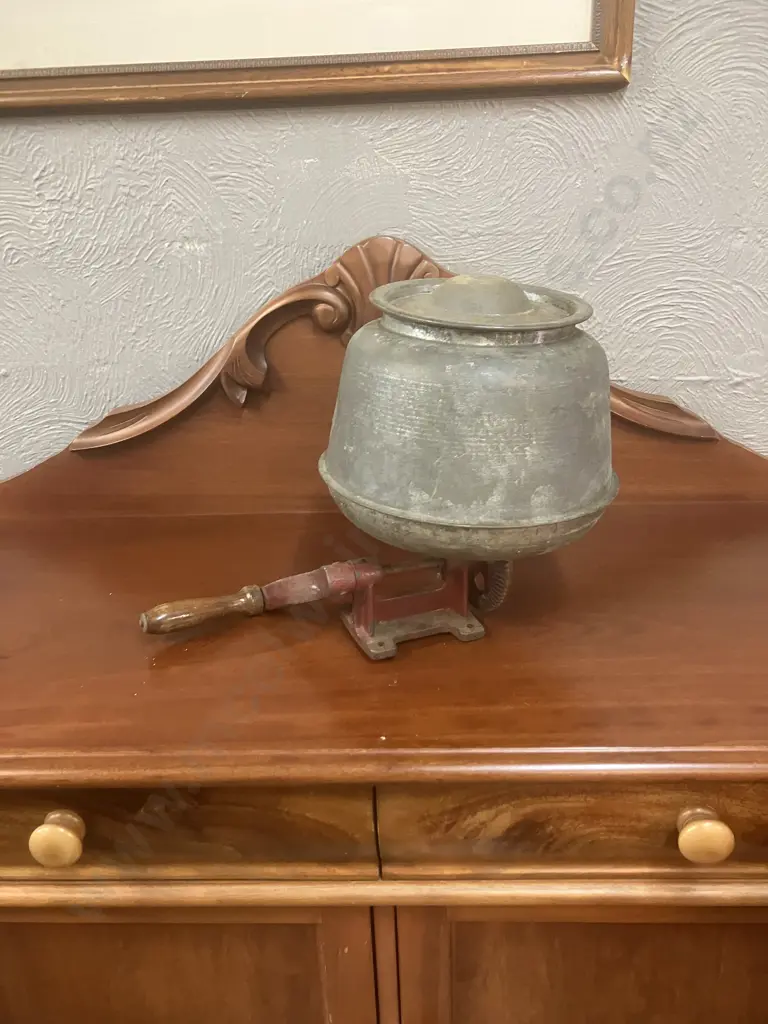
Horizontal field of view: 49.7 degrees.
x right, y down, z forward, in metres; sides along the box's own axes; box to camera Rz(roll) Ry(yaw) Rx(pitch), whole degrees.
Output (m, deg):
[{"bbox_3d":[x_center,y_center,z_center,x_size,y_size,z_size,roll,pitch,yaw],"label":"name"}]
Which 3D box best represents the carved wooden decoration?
[{"bbox_3d":[0.002,-0.208,1.032,0.837,0.258,0.043,-1,24,3],"label":"carved wooden decoration"}]

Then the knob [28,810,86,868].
[{"bbox_3d":[-0.292,0.297,0.746,0.048,0.048,0.038,-1,24,3],"label":"knob"}]

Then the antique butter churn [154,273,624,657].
[{"bbox_3d":[-0.007,-0.034,0.773,0.464,0.348,0.287,-9,25,-15],"label":"antique butter churn"}]

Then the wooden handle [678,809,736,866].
[{"bbox_3d":[0.277,0.282,0.719,0.048,0.048,0.038,-1,24,3],"label":"wooden handle"}]

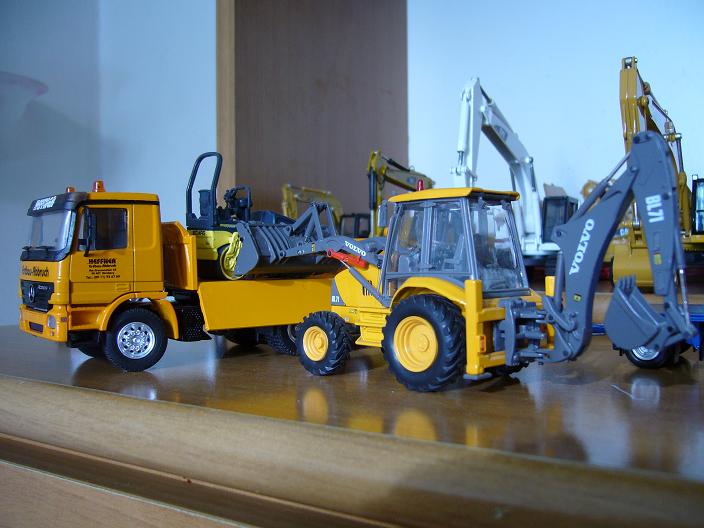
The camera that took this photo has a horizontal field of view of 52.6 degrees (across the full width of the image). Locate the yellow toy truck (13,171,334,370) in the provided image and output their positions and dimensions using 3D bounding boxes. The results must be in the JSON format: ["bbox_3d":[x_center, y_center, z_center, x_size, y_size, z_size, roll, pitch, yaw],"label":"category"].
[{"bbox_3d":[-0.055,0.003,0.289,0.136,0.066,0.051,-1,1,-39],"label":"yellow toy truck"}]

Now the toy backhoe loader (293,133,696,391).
[{"bbox_3d":[0.029,0.002,0.231,0.153,0.071,0.048,0,1,42],"label":"toy backhoe loader"}]

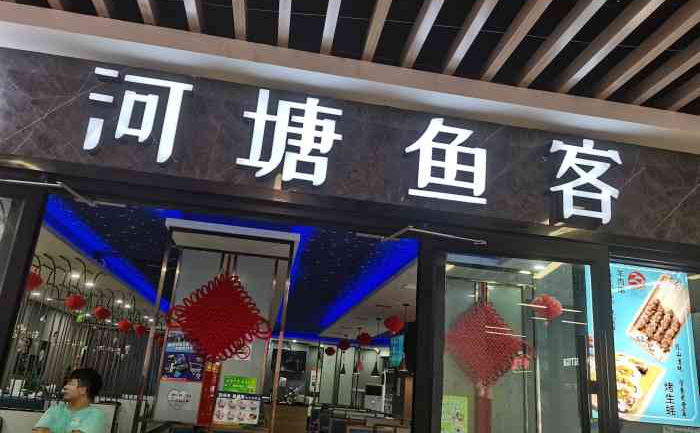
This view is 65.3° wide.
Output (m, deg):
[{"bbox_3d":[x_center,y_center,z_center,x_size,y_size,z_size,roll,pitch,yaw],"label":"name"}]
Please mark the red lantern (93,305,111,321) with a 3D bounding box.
[{"bbox_3d":[-3.709,1.442,8.159,0.280,0.210,0.280,7,-17,-7],"label":"red lantern"}]

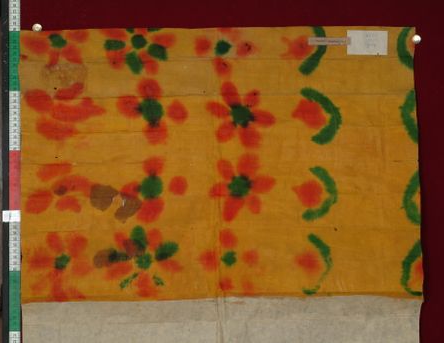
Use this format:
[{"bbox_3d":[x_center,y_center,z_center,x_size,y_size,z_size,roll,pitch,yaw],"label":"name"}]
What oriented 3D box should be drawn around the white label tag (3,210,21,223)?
[{"bbox_3d":[-0.351,0.074,2.088,0.029,0.019,0.002,0,0,0],"label":"white label tag"}]

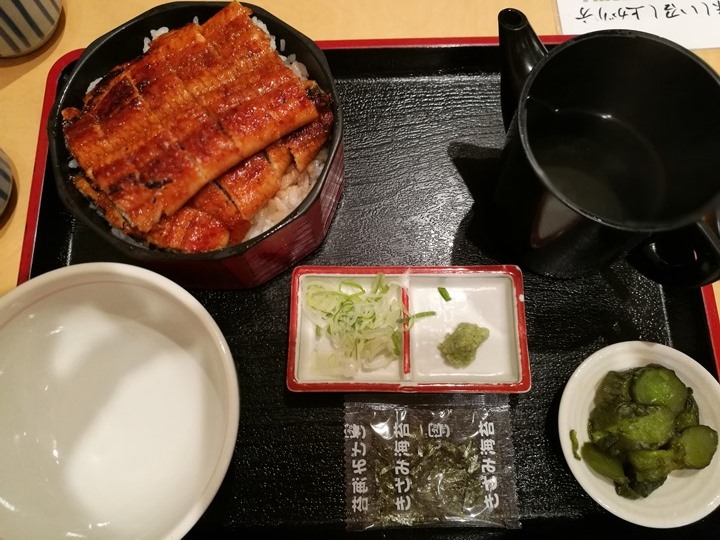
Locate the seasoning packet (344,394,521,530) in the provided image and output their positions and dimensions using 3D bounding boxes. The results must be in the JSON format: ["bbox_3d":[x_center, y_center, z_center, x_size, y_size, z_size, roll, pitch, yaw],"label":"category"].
[{"bbox_3d":[0.038,0.103,0.303,0.092,0.012,0.071,-1,74,0],"label":"seasoning packet"}]

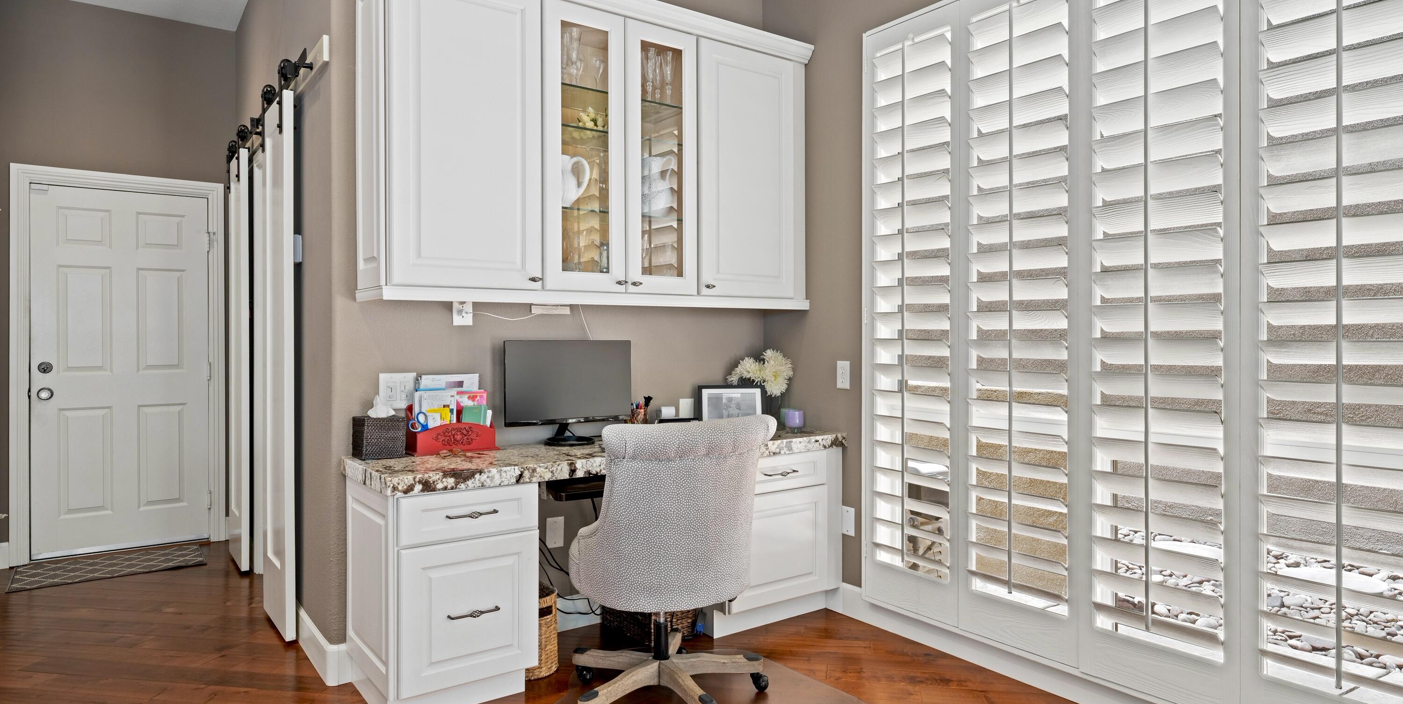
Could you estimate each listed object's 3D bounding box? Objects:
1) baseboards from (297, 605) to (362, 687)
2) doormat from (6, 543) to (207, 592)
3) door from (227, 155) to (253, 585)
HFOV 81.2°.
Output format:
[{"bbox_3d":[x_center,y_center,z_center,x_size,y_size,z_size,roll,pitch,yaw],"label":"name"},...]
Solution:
[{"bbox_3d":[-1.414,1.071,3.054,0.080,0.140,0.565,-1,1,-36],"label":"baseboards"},{"bbox_3d":[-3.105,1.123,4.314,0.815,0.012,0.510,-1,1,-36],"label":"doormat"},{"bbox_3d":[-2.465,0.045,4.354,0.040,2.135,0.510,-1,1,-36],"label":"door"}]

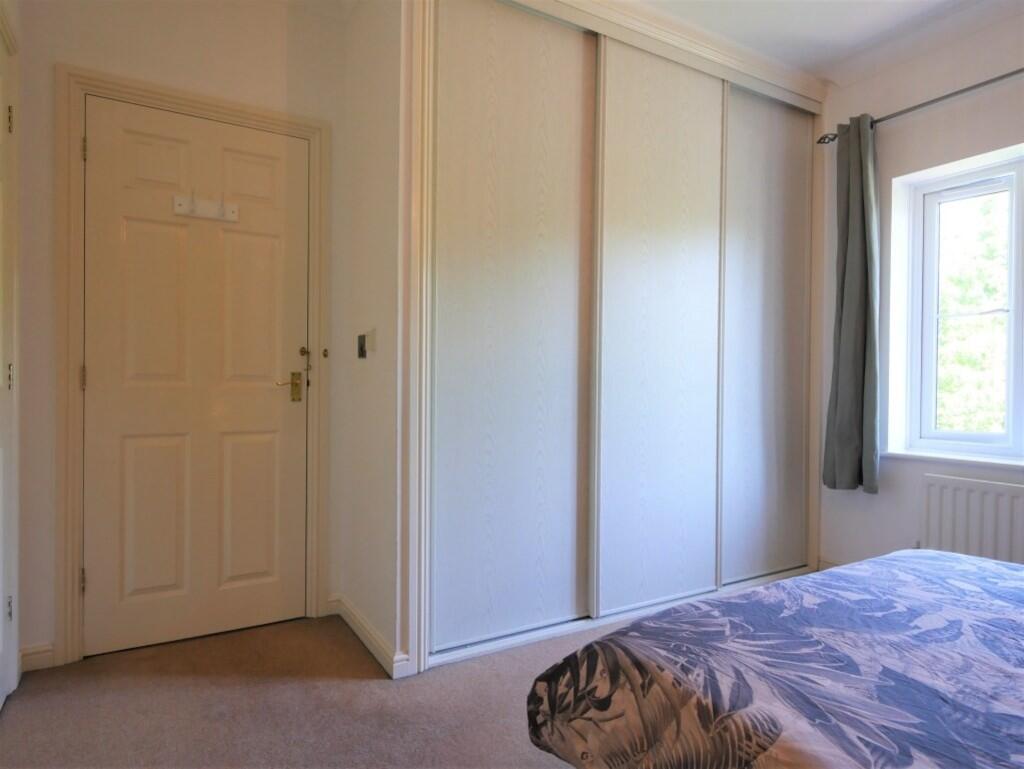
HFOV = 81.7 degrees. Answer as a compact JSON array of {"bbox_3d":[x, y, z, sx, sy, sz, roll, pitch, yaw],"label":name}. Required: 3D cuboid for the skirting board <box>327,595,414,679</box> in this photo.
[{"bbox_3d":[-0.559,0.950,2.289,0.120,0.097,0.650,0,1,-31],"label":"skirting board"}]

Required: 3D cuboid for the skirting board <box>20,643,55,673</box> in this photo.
[{"bbox_3d":[-1.639,0.940,2.049,0.095,0.095,0.022,0,1,-30],"label":"skirting board"}]

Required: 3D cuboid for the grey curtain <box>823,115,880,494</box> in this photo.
[{"bbox_3d":[1.706,-0.398,2.962,0.130,1.850,0.260,0,1,-30],"label":"grey curtain"}]

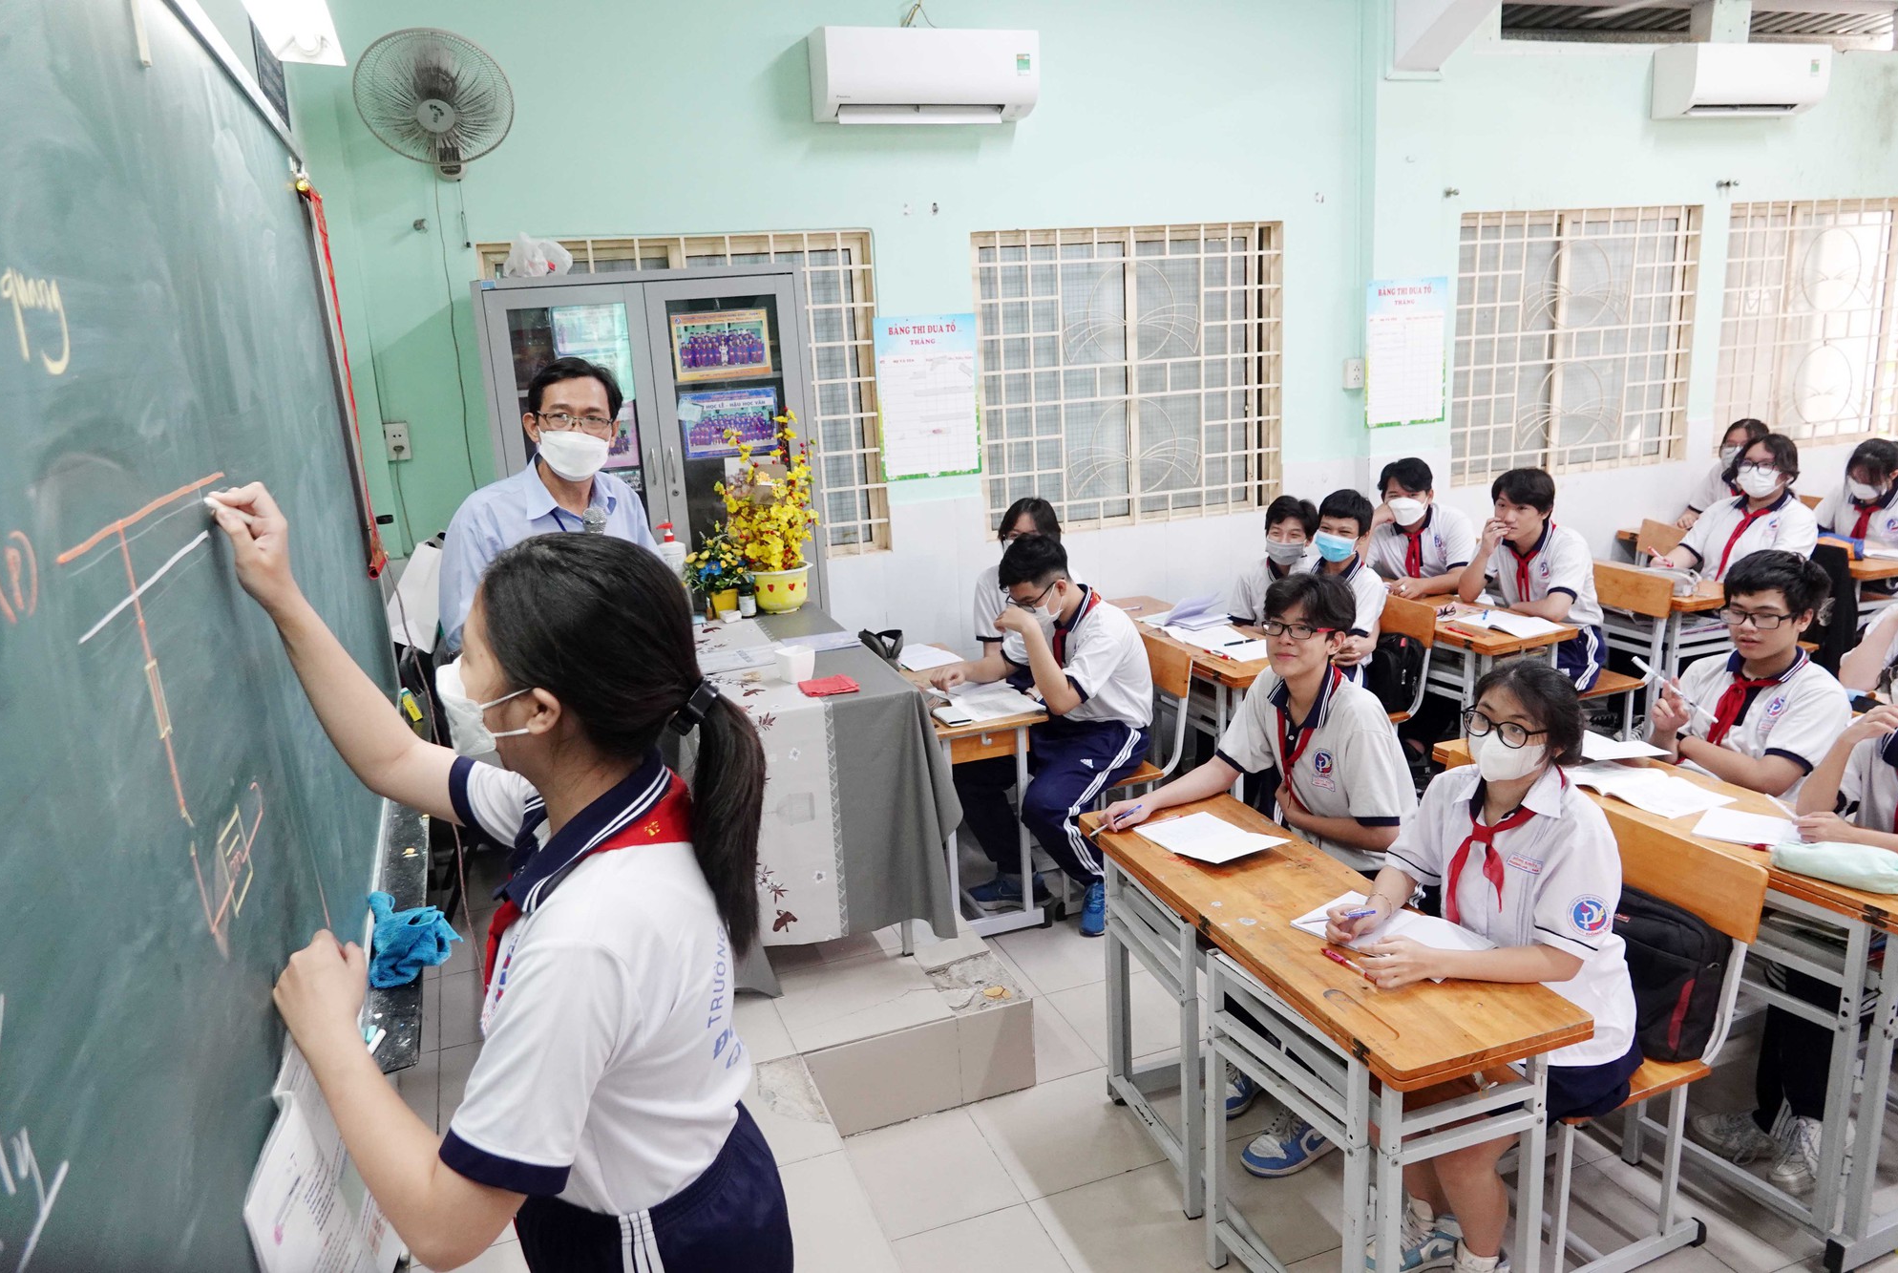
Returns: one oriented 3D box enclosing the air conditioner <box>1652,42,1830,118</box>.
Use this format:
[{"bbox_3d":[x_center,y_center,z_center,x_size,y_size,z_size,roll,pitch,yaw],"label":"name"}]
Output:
[{"bbox_3d":[3.645,-2.558,5.862,0.820,0.285,0.215,-8,15,-18],"label":"air conditioner"}]

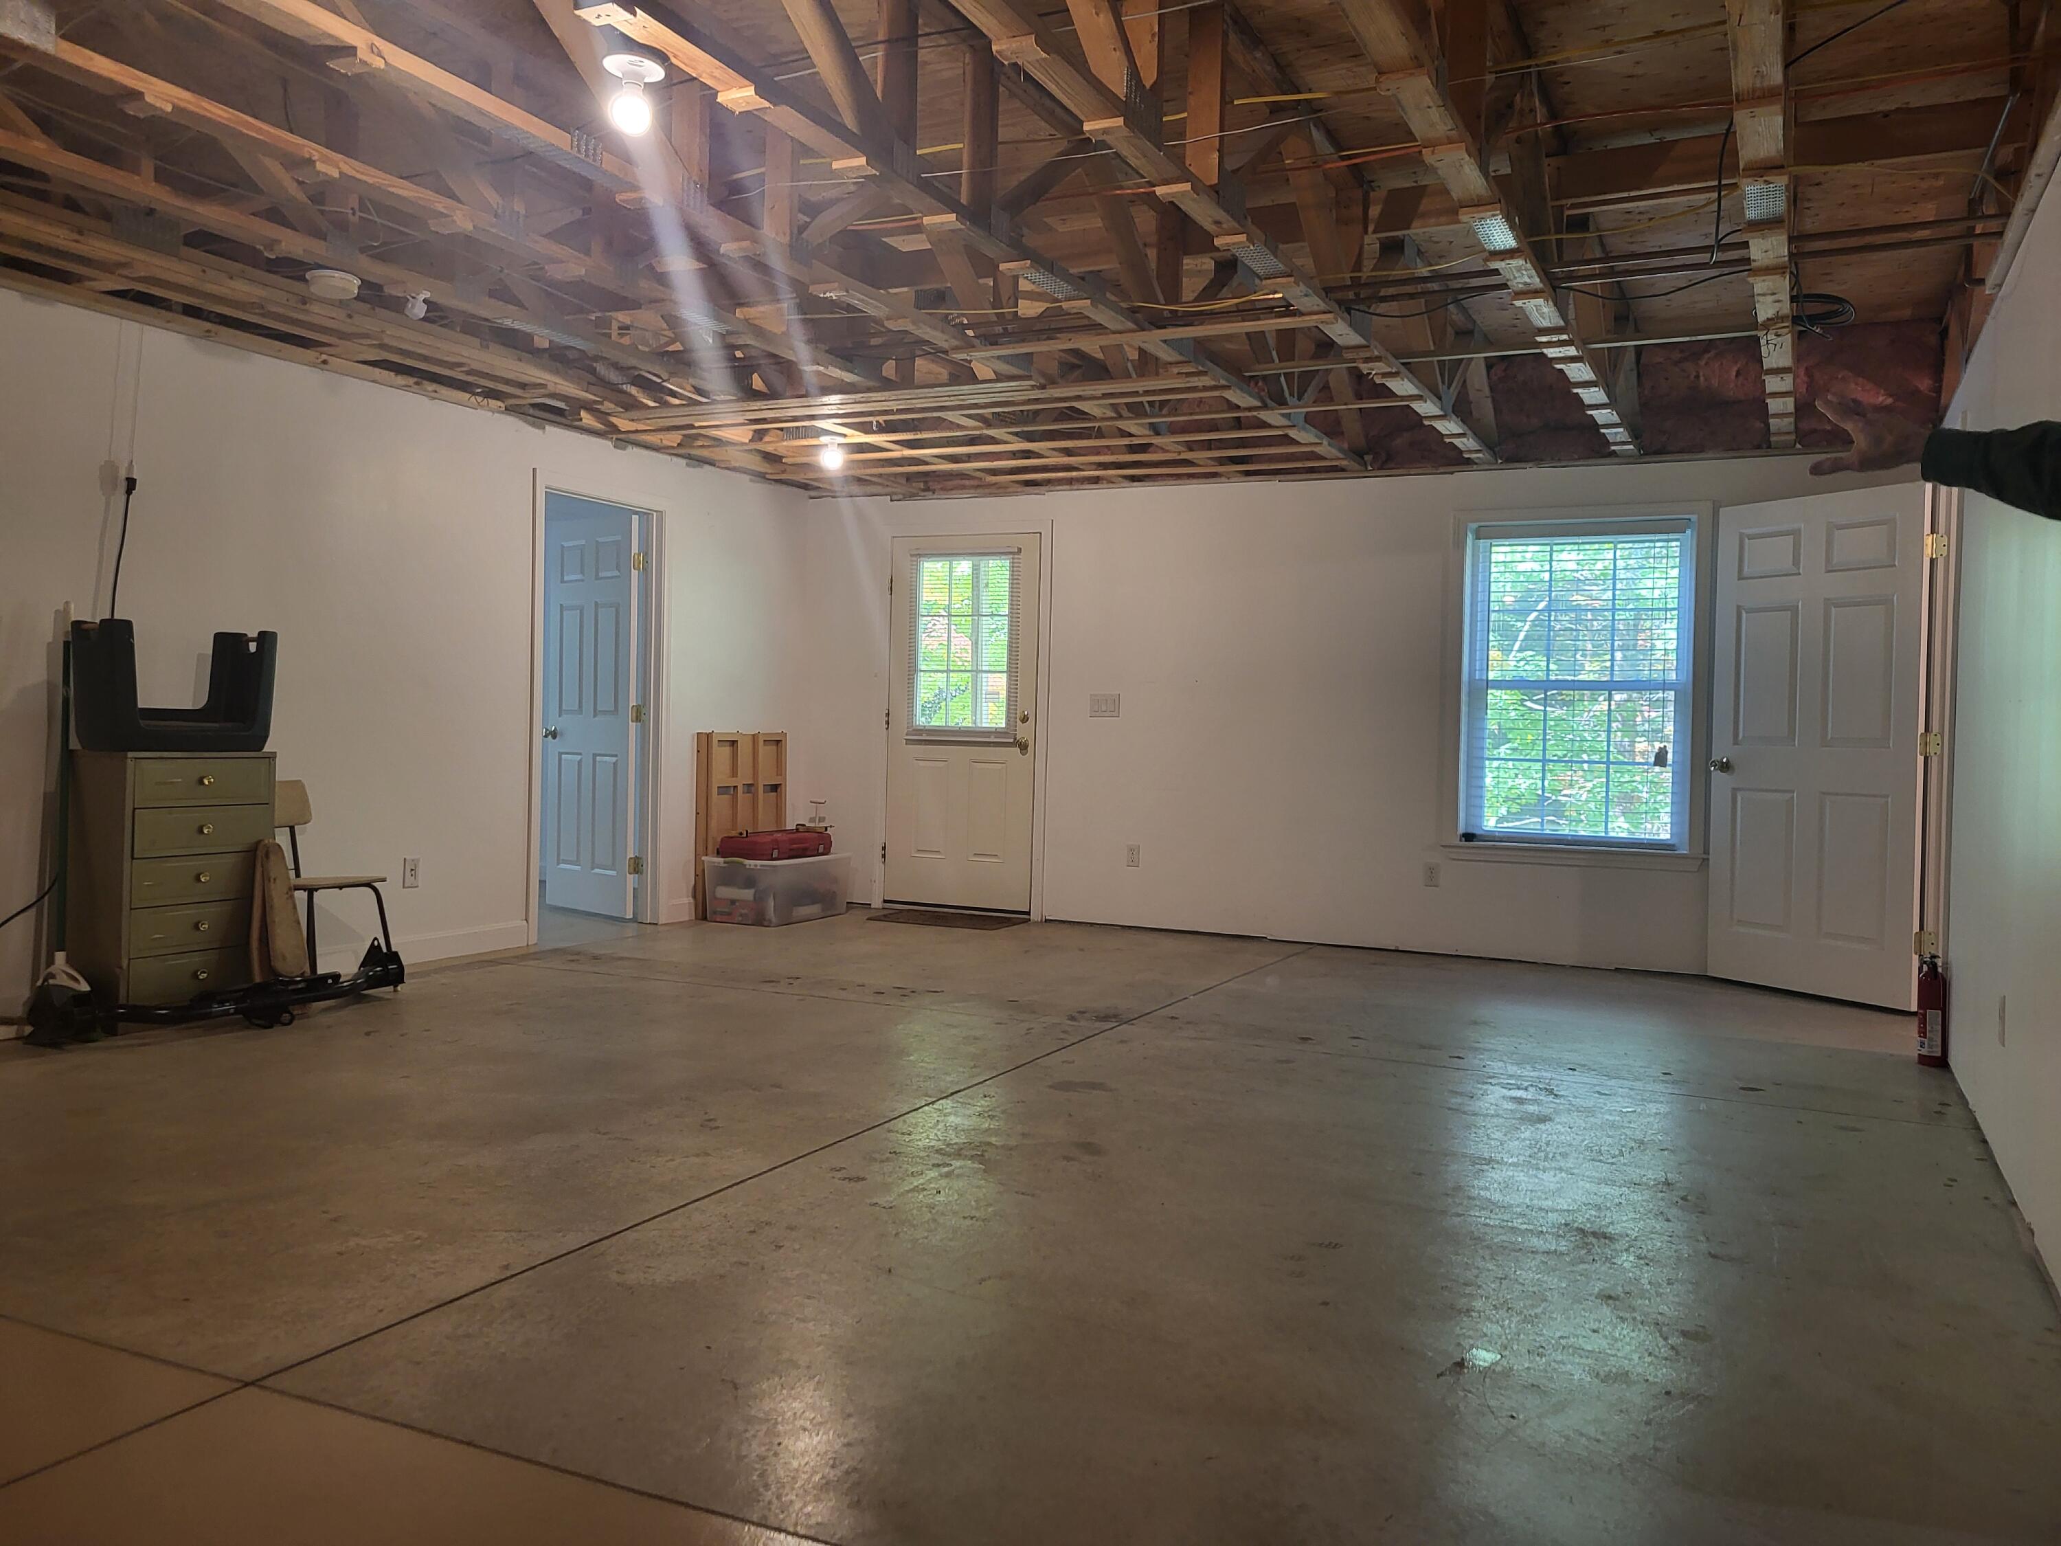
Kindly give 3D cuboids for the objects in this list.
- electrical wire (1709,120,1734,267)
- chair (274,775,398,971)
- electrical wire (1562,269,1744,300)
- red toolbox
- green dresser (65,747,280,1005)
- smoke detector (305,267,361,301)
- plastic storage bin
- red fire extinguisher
[{"bbox_3d":[1.633,-1.369,3.659,0.050,0.310,0.060,2,1,26],"label":"electrical wire"},{"bbox_3d":[-2.626,0.415,5.655,0.430,0.770,0.400,2,1,23],"label":"chair"},{"bbox_3d":[1.811,-1.414,4.507,0.500,0.055,0.035,2,1,26],"label":"electrical wire"},{"bbox_3d":[-1.330,0.376,8.138,0.350,0.118,0.510,2,1,26],"label":"red toolbox"},{"bbox_3d":[-2.835,0.367,5.128,0.290,0.880,0.540,2,1,26],"label":"green dresser"},{"bbox_3d":[-2.045,-1.431,4.542,0.147,0.050,0.147,2,1,26],"label":"smoke detector"},{"bbox_3d":[-1.321,0.602,8.170,0.460,0.336,0.740,2,1,26],"label":"plastic storage bin"},{"bbox_3d":[2.897,0.754,4.972,0.095,0.360,0.088,1,1,-27],"label":"red fire extinguisher"}]

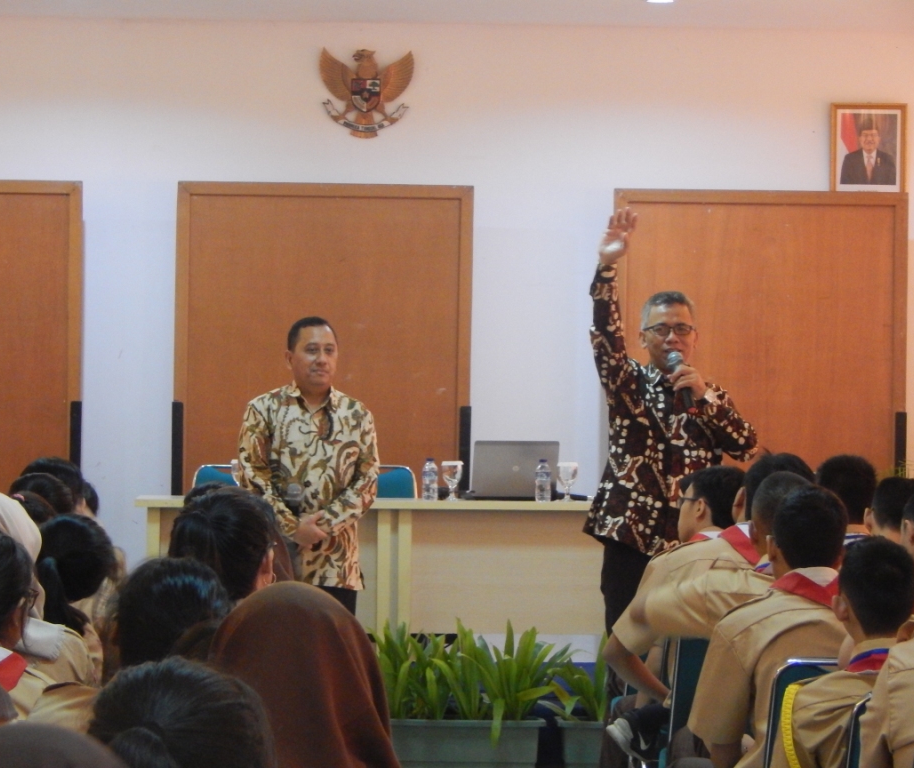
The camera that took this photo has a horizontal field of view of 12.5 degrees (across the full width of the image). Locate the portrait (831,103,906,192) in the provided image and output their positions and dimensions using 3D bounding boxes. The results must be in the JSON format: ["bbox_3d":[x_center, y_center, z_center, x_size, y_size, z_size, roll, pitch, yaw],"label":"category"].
[{"bbox_3d":[1.758,-0.992,17.800,0.320,0.420,0.030,1,0,-3],"label":"portrait"}]

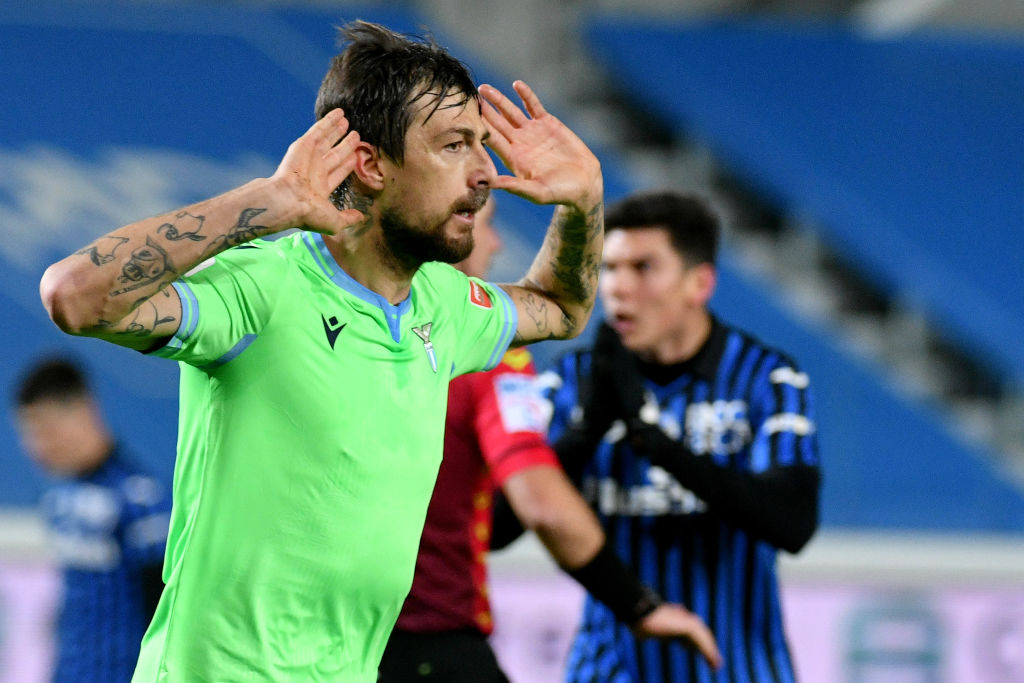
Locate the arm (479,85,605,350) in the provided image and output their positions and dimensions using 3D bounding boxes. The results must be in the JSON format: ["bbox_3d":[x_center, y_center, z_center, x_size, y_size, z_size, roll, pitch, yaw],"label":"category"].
[{"bbox_3d":[0.033,-0.144,8.650,0.130,0.295,0.310,-1,-2,26],"label":"arm"}]

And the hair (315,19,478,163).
[{"bbox_3d":[-0.130,-0.269,8.400,0.195,0.165,0.170,-1,-2,30],"label":"hair"}]

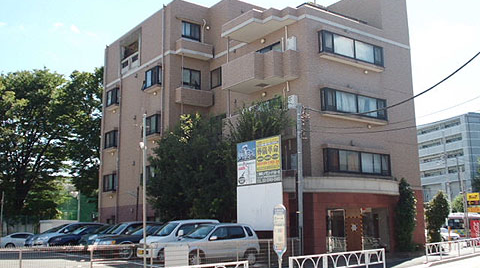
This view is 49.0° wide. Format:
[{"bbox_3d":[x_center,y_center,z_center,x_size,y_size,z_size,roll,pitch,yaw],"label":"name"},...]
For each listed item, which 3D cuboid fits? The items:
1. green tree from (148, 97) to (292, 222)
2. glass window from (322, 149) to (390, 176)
[{"bbox_3d":[-1.285,2.367,25.095,5.200,7.200,7.000,7,-12,-36],"label":"green tree"},{"bbox_3d":[5.790,1.431,25.595,4.550,1.060,0.270,7,-12,-36],"label":"glass window"}]

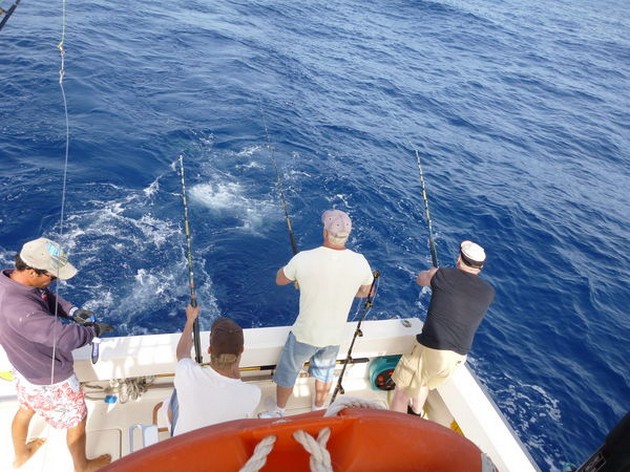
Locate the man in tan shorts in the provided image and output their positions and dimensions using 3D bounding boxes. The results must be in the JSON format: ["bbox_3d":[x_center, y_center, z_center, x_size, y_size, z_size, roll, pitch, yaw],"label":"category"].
[{"bbox_3d":[0.890,0.752,3.830,0.620,1.680,0.600,-5,31,-24],"label":"man in tan shorts"}]

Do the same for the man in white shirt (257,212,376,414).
[{"bbox_3d":[-0.003,0.593,3.617,0.650,1.760,0.520,5,28,-7],"label":"man in white shirt"}]

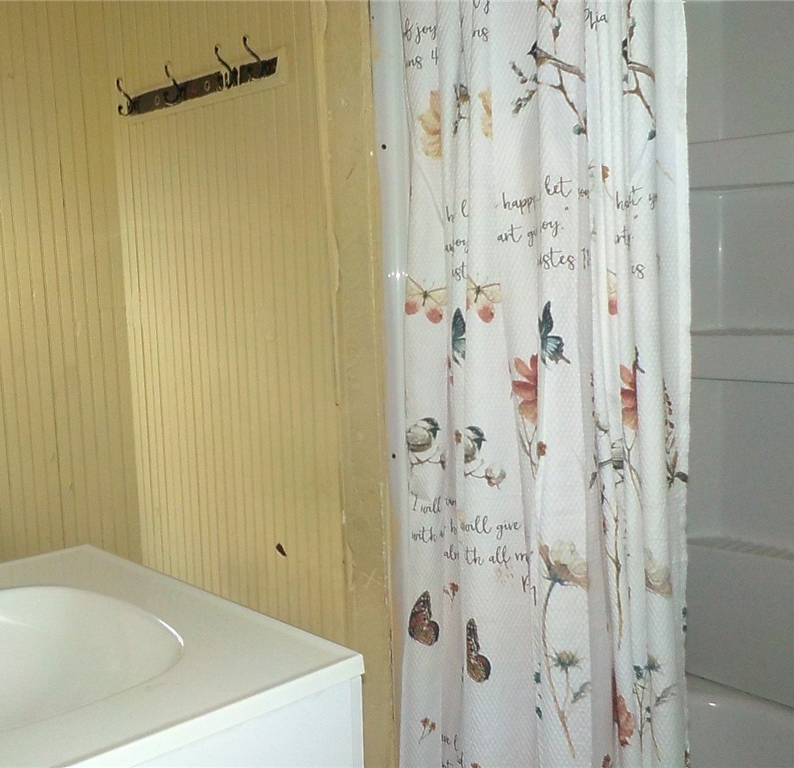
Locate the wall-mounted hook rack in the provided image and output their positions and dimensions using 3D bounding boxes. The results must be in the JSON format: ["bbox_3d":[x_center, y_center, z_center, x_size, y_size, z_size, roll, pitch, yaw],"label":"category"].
[{"bbox_3d":[-0.489,-0.718,2.091,0.600,0.090,0.060,4,9,43],"label":"wall-mounted hook rack"}]

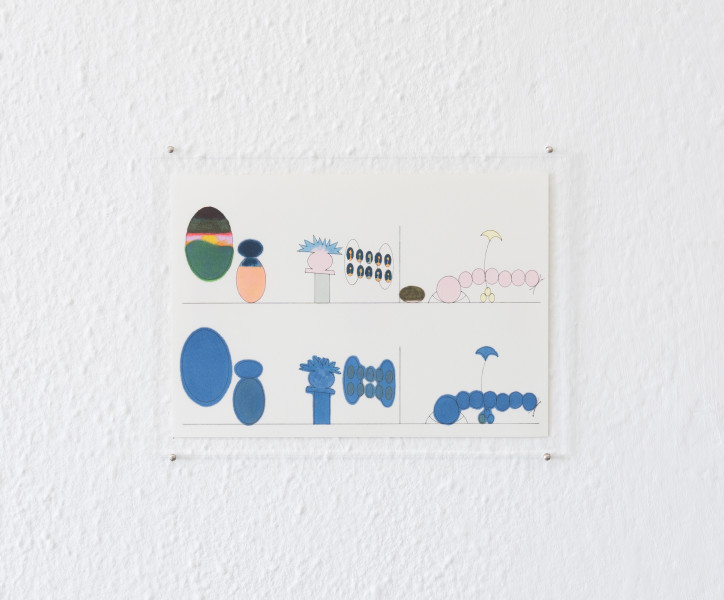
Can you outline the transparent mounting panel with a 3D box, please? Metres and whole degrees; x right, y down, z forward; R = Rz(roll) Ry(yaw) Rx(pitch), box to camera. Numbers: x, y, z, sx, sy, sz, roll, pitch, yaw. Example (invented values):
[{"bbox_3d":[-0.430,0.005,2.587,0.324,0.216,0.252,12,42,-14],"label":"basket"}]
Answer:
[{"bbox_3d":[0.000,0.005,1.181,0.330,0.240,0.005,0,2,0],"label":"transparent mounting panel"}]

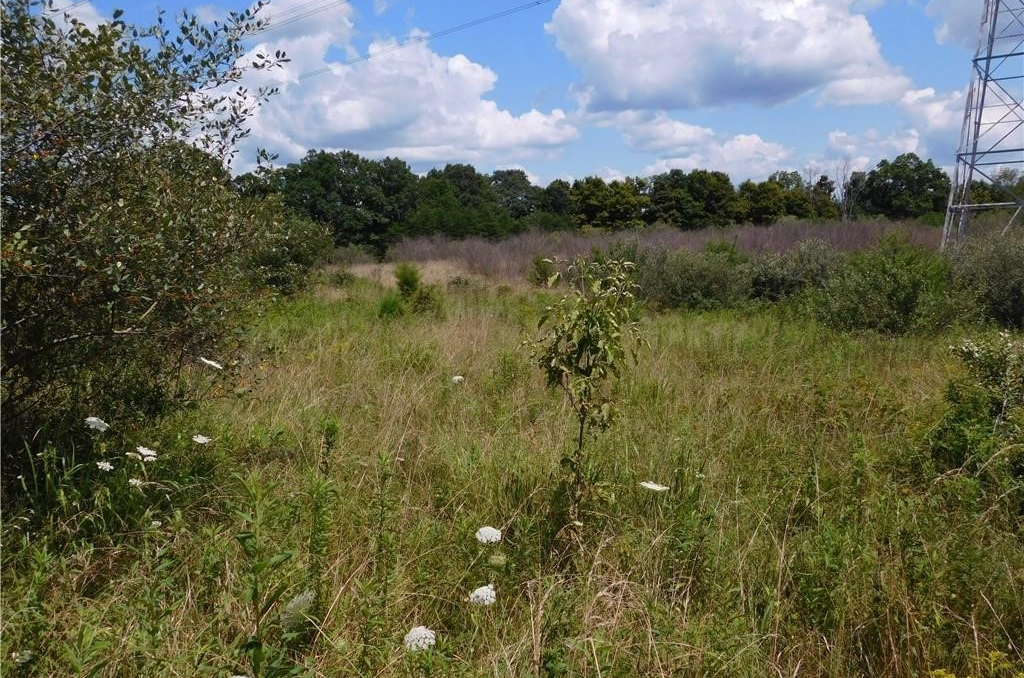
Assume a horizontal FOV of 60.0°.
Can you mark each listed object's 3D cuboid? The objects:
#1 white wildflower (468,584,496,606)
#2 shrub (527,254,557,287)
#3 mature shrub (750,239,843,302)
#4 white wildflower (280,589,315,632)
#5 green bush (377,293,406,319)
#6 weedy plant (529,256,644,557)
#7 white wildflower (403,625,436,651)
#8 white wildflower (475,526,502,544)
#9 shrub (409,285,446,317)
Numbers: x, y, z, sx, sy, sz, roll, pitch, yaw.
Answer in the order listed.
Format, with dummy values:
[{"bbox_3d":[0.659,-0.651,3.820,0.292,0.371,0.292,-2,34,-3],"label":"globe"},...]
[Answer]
[{"bbox_3d":[-0.083,0.720,2.500,0.075,0.042,0.071,0,7,0],"label":"white wildflower"},{"bbox_3d":[0.731,-1.686,22.000,0.744,0.900,0.744,0,7,0],"label":"shrub"},{"bbox_3d":[5.930,-1.407,18.500,1.918,1.450,1.822,0,7,0],"label":"mature shrub"},{"bbox_3d":[-0.553,0.701,2.300,0.093,0.090,0.075,0,7,0],"label":"white wildflower"},{"bbox_3d":[-2.240,-0.604,16.500,0.560,0.520,0.520,0,7,0],"label":"green bush"},{"bbox_3d":[0.332,0.297,3.900,0.501,1.340,0.476,0,7,0],"label":"weedy plant"},{"bbox_3d":[-0.229,0.742,2.200,0.080,0.043,0.076,0,7,0],"label":"white wildflower"},{"bbox_3d":[-0.075,0.628,2.850,0.085,0.035,0.085,0,7,0],"label":"white wildflower"},{"bbox_3d":[-1.361,-0.588,14.300,0.612,0.570,0.582,0,7,0],"label":"shrub"}]

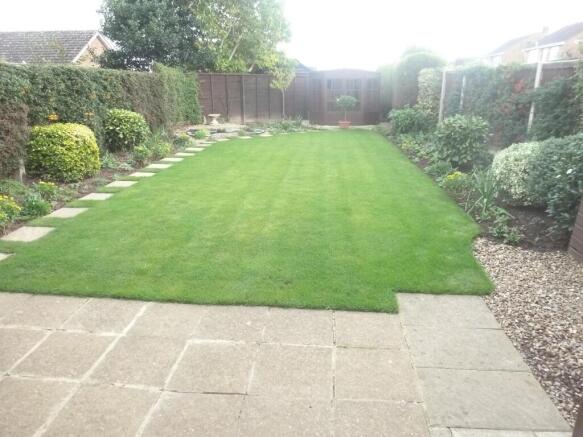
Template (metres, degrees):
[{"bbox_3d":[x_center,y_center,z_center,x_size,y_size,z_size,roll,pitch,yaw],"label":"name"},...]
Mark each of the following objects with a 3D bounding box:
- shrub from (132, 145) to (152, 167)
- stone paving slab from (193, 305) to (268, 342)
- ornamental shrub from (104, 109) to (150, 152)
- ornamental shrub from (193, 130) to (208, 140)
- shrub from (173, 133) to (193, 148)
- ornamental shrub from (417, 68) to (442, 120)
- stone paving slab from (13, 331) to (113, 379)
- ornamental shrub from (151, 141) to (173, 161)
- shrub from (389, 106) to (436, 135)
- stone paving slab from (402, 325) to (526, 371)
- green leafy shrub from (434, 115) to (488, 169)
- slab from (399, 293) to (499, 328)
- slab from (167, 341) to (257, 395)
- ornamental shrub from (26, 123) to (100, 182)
[{"bbox_3d":[-2.913,-1.234,7.909,0.320,0.399,0.320,1,19,6],"label":"shrub"},{"bbox_3d":[-0.416,0.742,2.777,0.460,0.050,0.440,2,19,5],"label":"stone paving slab"},{"bbox_3d":[-3.761,-2.036,9.339,0.970,0.980,0.950,2,19,5],"label":"ornamental shrub"},{"bbox_3d":[-2.547,-2.326,11.322,0.428,0.246,0.428,1,19,6],"label":"ornamental shrub"},{"bbox_3d":[-2.676,-1.939,9.967,0.480,0.400,0.460,2,19,5],"label":"shrub"},{"bbox_3d":[4.509,-3.835,13.217,0.750,1.950,0.750,2,19,5],"label":"ornamental shrub"},{"bbox_3d":[-1.355,0.853,2.452,0.445,0.050,0.432,1,19,6],"label":"stone paving slab"},{"bbox_3d":[-2.734,-1.434,8.511,0.403,0.383,0.403,1,19,6],"label":"ornamental shrub"},{"bbox_3d":[3.796,-3.116,12.787,1.350,0.860,1.200,2,19,5],"label":"shrub"},{"bbox_3d":[1.041,0.813,2.479,0.622,0.050,0.400,1,19,5],"label":"stone paving slab"},{"bbox_3d":[3.234,-1.476,7.724,0.950,1.000,0.930,2,19,5],"label":"green leafy shrub"},{"bbox_3d":[1.081,0.679,2.868,0.622,0.050,0.416,1,19,5],"label":"slab"},{"bbox_3d":[-0.442,0.872,2.364,0.443,0.050,0.432,1,19,6],"label":"slab"},{"bbox_3d":[-3.691,-1.090,6.610,1.030,0.940,1.030,2,19,5],"label":"ornamental shrub"}]

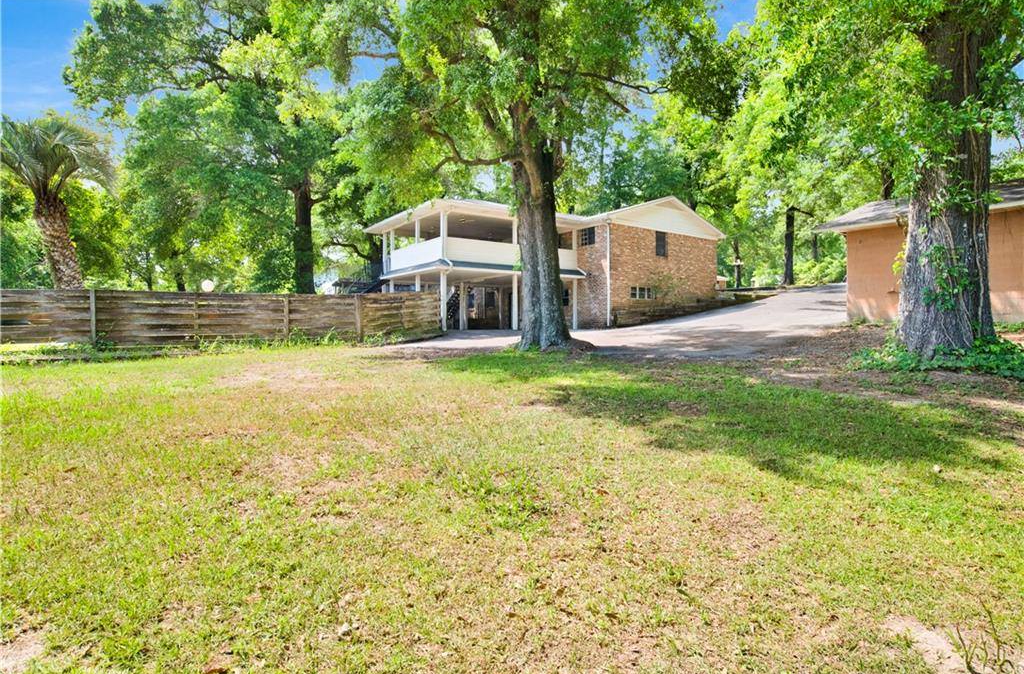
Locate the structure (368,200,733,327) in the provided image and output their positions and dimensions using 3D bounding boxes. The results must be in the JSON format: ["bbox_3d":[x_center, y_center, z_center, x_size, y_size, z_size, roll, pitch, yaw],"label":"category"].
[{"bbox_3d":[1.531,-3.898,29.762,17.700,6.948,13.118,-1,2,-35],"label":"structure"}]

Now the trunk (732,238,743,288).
[{"bbox_3d":[19.828,-6.462,44.939,0.720,4.396,0.620,0,2,0],"label":"trunk"}]

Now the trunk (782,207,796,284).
[{"bbox_3d":[20.605,-6.774,37.919,0.900,5.828,0.850,0,2,0],"label":"trunk"}]

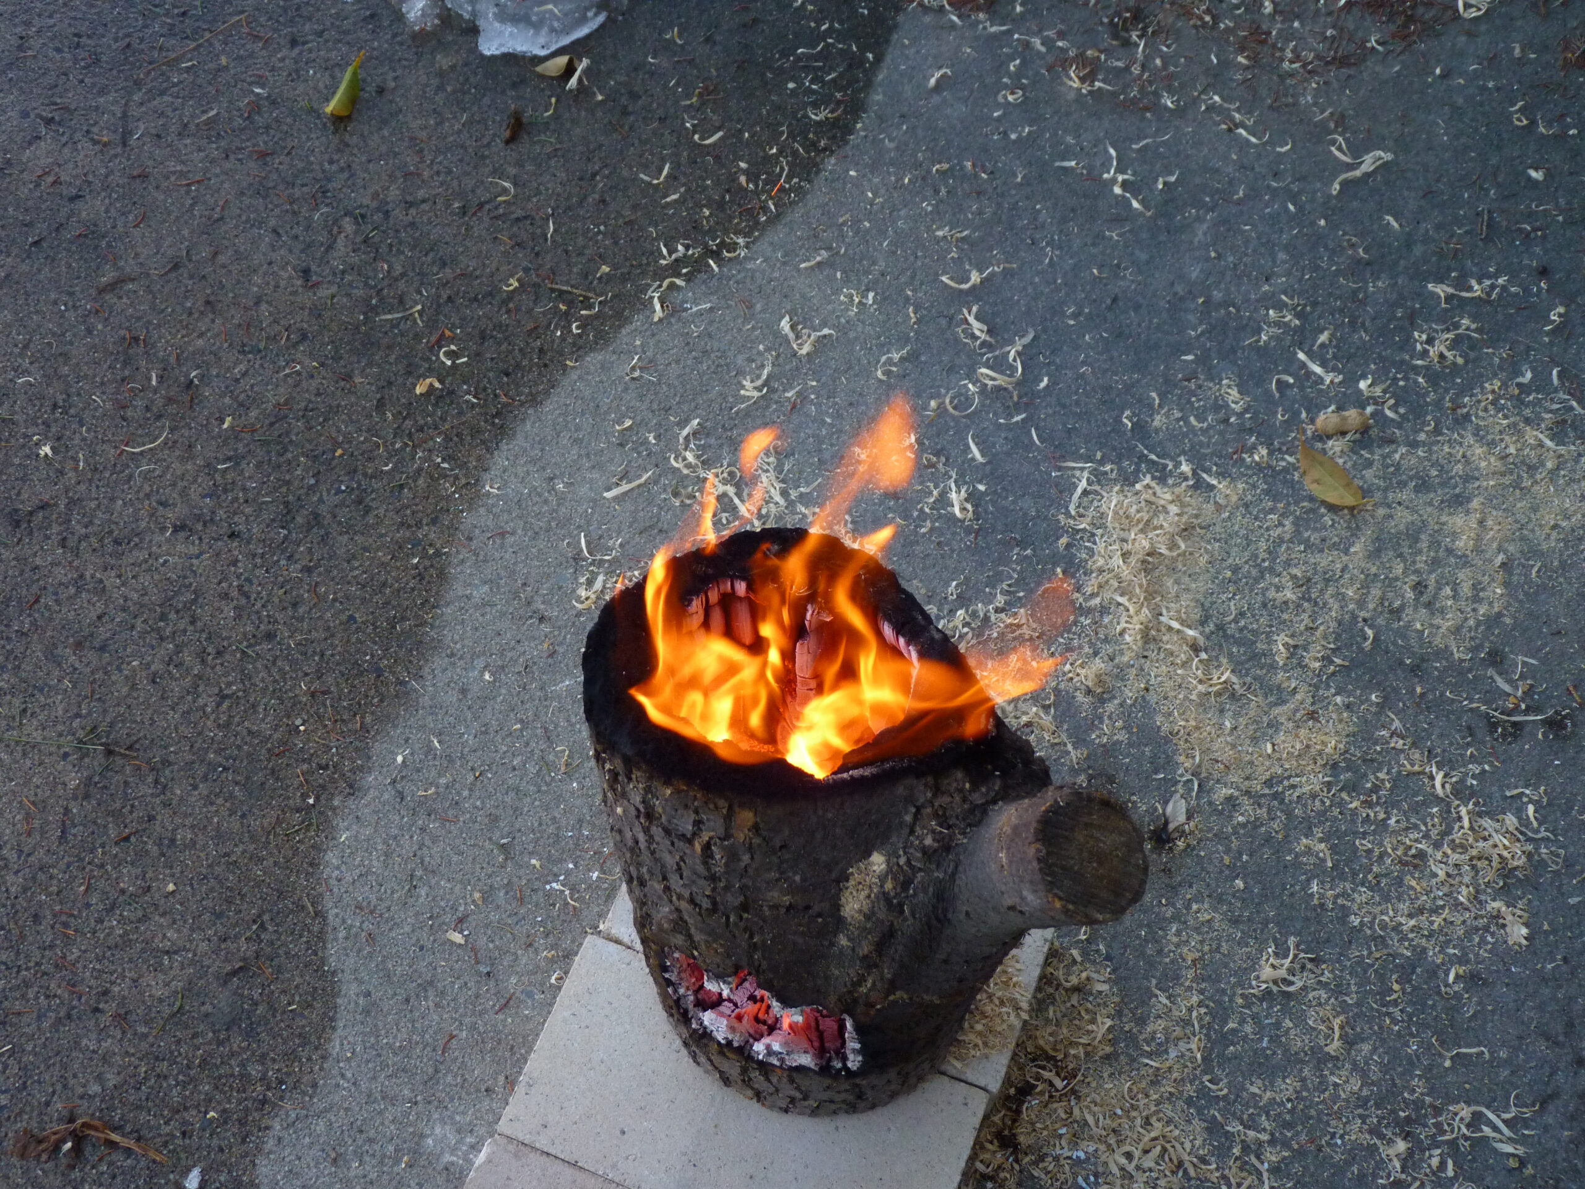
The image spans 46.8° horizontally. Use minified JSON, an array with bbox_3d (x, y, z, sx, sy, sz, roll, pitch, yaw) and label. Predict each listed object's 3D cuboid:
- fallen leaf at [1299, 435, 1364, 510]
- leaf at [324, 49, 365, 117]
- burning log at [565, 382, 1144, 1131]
[{"bbox_3d":[0.352,-0.080,1.213,0.033,0.010,0.066,-31,65,-17],"label":"fallen leaf"},{"bbox_3d":[-0.337,-0.386,1.384,0.026,0.018,0.077,9,60,5],"label":"leaf"},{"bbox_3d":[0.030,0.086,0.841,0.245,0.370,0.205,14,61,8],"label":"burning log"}]

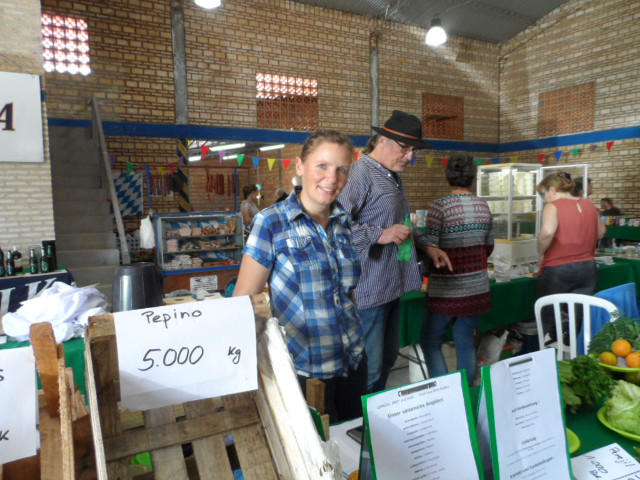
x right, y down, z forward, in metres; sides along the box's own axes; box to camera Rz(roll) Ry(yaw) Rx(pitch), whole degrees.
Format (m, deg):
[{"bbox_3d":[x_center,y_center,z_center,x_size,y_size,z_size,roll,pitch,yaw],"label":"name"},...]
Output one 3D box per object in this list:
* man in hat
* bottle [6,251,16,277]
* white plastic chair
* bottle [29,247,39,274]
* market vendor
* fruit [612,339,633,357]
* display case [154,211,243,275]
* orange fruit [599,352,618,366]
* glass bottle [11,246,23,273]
[{"bbox_3d":[0.349,0.319,2.165,0.550,1.830,0.540,2,6,25],"label":"man in hat"},{"bbox_3d":[-2.885,0.218,4.150,0.062,0.238,0.062,-1,5,0],"label":"bottle"},{"bbox_3d":[1.458,0.764,2.413,0.460,0.860,0.510,0,5,9],"label":"white plastic chair"},{"bbox_3d":[-2.722,0.204,4.220,0.063,0.242,0.063,-1,5,0],"label":"bottle"},{"bbox_3d":[-0.046,0.477,1.458,0.500,1.660,0.340,-5,6,-35],"label":"market vendor"},{"bbox_3d":[1.219,0.434,1.790,0.070,0.069,0.070,-1,5,0],"label":"fruit"},{"bbox_3d":[-1.757,0.030,6.365,1.100,0.740,0.660,-4,6,-28],"label":"display case"},{"bbox_3d":[1.138,0.472,1.750,0.059,0.057,0.059,-1,5,0],"label":"orange fruit"},{"bbox_3d":[-2.964,0.190,4.330,0.090,0.252,0.085,-1,5,0],"label":"glass bottle"}]

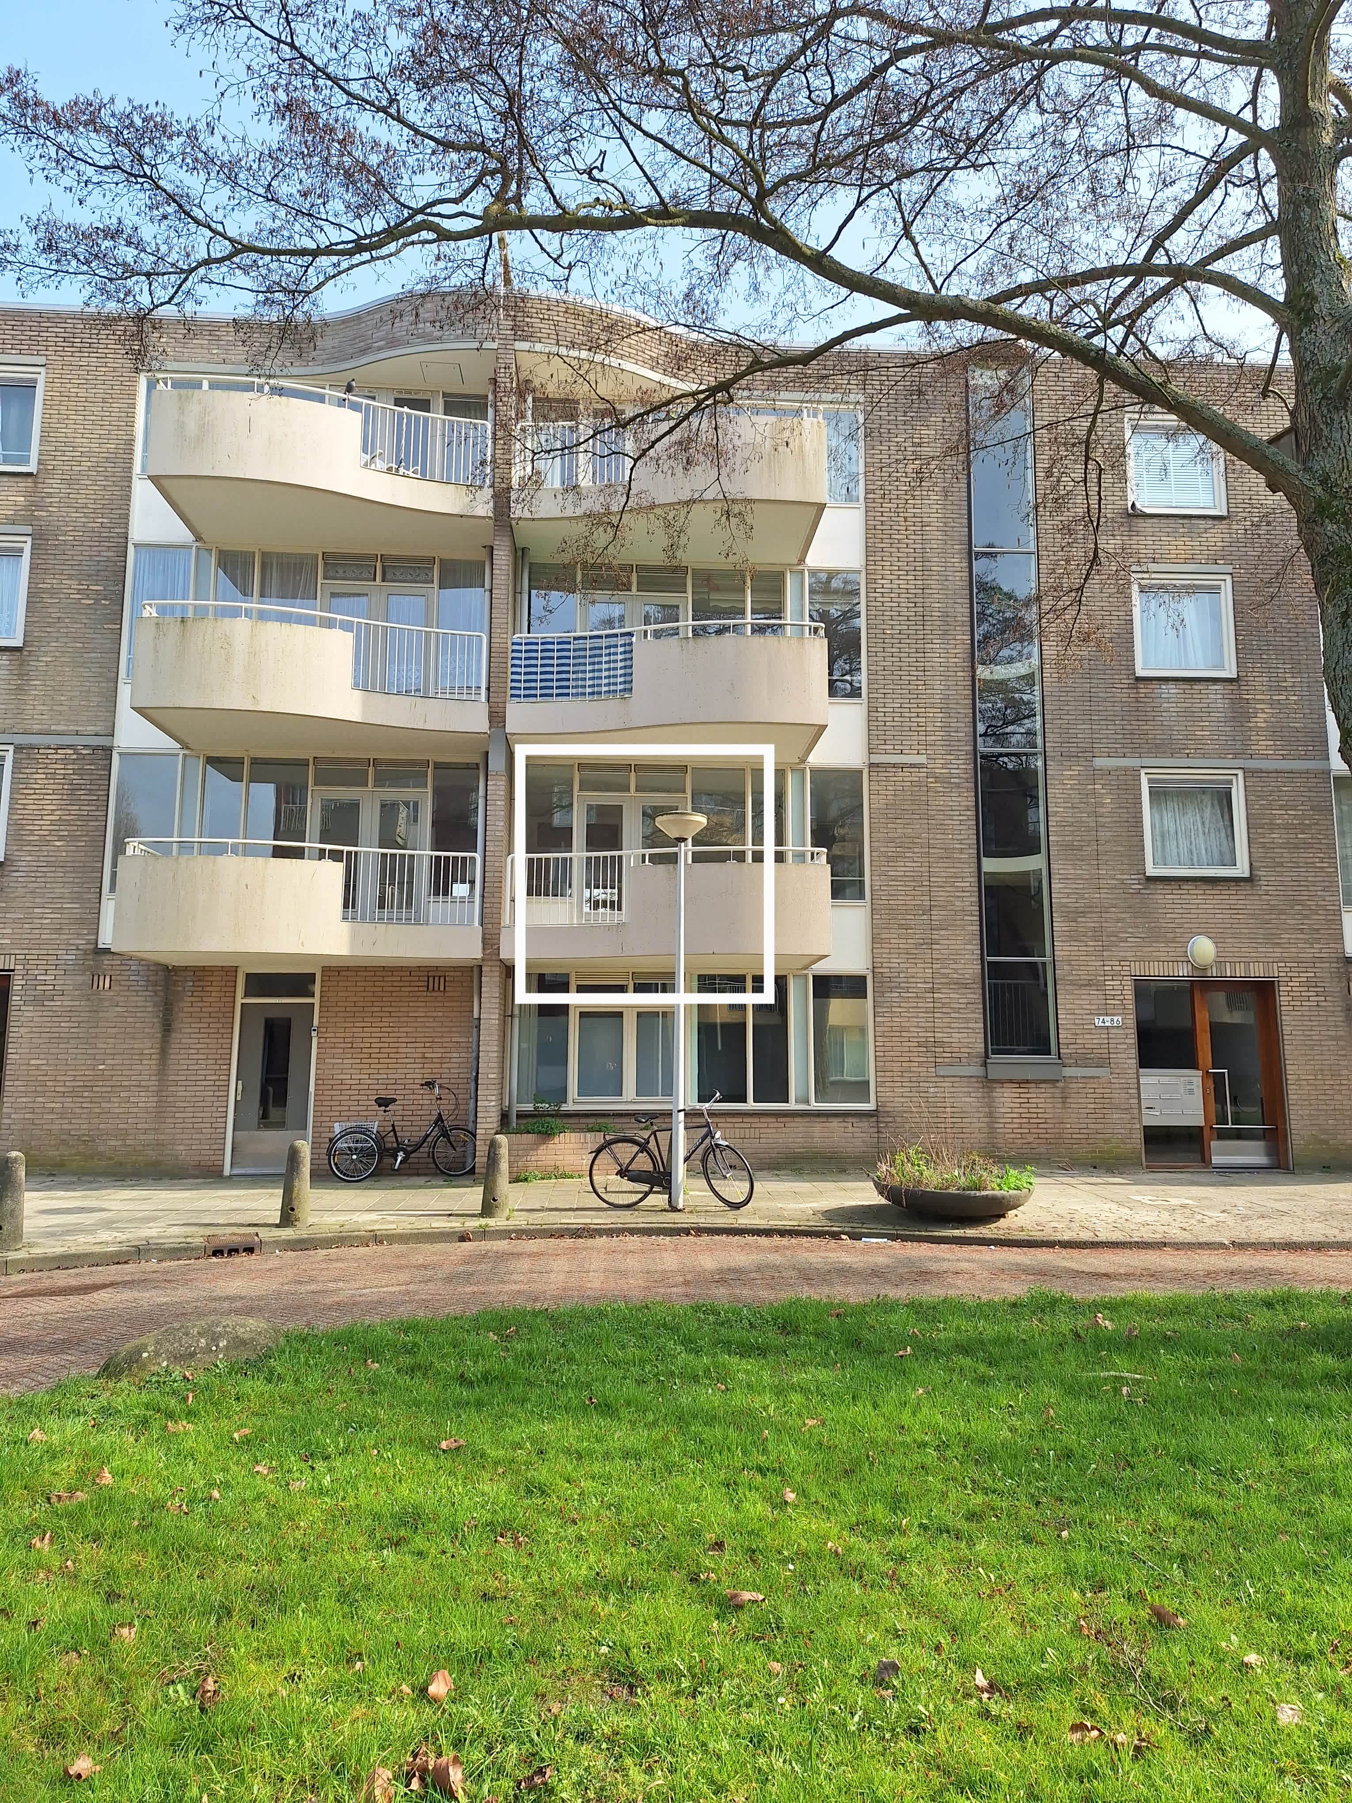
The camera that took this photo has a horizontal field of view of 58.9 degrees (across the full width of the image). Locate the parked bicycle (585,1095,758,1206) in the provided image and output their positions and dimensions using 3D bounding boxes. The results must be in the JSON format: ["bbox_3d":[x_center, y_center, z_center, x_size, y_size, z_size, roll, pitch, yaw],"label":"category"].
[{"bbox_3d":[-0.048,2.528,12.232,1.684,1.176,0.580,0,-8,2],"label":"parked bicycle"}]

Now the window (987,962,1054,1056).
[{"bbox_3d":[4.439,1.376,15.438,0.890,1.213,0.120,1,-8,-4],"label":"window"}]

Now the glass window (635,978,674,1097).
[{"bbox_3d":[-0.227,1.711,14.893,0.613,1.514,0.100,1,-8,-3],"label":"glass window"}]

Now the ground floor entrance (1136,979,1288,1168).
[{"bbox_3d":[7.059,2.282,15.899,1.980,2.460,0.350,1,-8,-3],"label":"ground floor entrance"}]

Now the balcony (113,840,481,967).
[{"bbox_3d":[-4.193,0.092,13.953,3.870,1.210,1.850,1,-8,-4],"label":"balcony"}]

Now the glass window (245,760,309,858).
[{"bbox_3d":[-5.048,-0.934,15.100,0.791,1.743,0.080,1,-8,-5],"label":"glass window"}]

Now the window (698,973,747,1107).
[{"bbox_3d":[0.585,1.711,14.944,0.662,1.633,0.100,1,-8,-3],"label":"window"}]

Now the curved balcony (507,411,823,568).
[{"bbox_3d":[-0.143,-5.281,15.105,3.800,1.270,1.760,1,-8,-5],"label":"curved balcony"}]

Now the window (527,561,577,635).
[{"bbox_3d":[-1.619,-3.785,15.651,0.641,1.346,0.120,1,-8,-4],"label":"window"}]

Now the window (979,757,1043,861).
[{"bbox_3d":[4.423,-1.249,15.805,0.854,1.424,0.120,1,-8,-4],"label":"window"}]

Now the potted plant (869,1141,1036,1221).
[{"bbox_3d":[2.720,2.723,11.709,1.605,0.711,1.600,1,-8,-3],"label":"potted plant"}]

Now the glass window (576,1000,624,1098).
[{"bbox_3d":[-0.928,1.845,14.830,0.600,1.229,0.100,1,-8,-3],"label":"glass window"}]

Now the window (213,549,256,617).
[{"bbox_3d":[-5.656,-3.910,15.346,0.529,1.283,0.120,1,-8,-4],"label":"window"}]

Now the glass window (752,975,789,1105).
[{"bbox_3d":[1.189,1.715,14.981,0.497,1.637,0.100,1,-8,-3],"label":"glass window"}]

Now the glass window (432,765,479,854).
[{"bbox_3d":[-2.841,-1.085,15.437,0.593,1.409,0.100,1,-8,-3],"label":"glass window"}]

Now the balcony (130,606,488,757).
[{"bbox_3d":[-4.207,-2.642,14.507,3.910,1.240,2.000,1,-8,-3],"label":"balcony"}]

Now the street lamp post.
[{"bbox_3d":[0.048,1.076,12.424,0.560,4.123,0.560,0,-8,0],"label":"street lamp post"}]

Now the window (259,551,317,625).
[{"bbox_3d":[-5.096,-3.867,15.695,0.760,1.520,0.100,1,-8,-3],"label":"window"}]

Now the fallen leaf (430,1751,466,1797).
[{"bbox_3d":[-0.481,1.841,2.527,0.075,0.050,0.080,2,-9,-10],"label":"fallen leaf"}]

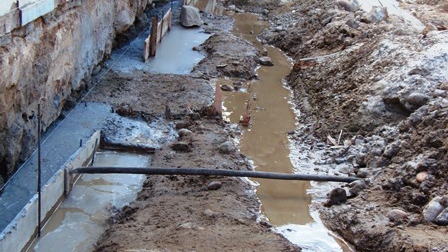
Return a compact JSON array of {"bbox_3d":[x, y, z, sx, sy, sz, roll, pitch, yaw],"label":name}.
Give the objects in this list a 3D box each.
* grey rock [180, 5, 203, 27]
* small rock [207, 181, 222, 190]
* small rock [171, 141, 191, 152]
[{"bbox_3d":[-0.469,-1.583,10.380,0.308,0.316,0.271,-1,17,-3],"label":"grey rock"},{"bbox_3d":[-0.052,0.348,4.202,0.081,0.055,0.071,0,17,-1],"label":"small rock"},{"bbox_3d":[-0.287,0.142,4.843,0.127,0.072,0.112,-1,17,-3],"label":"small rock"}]

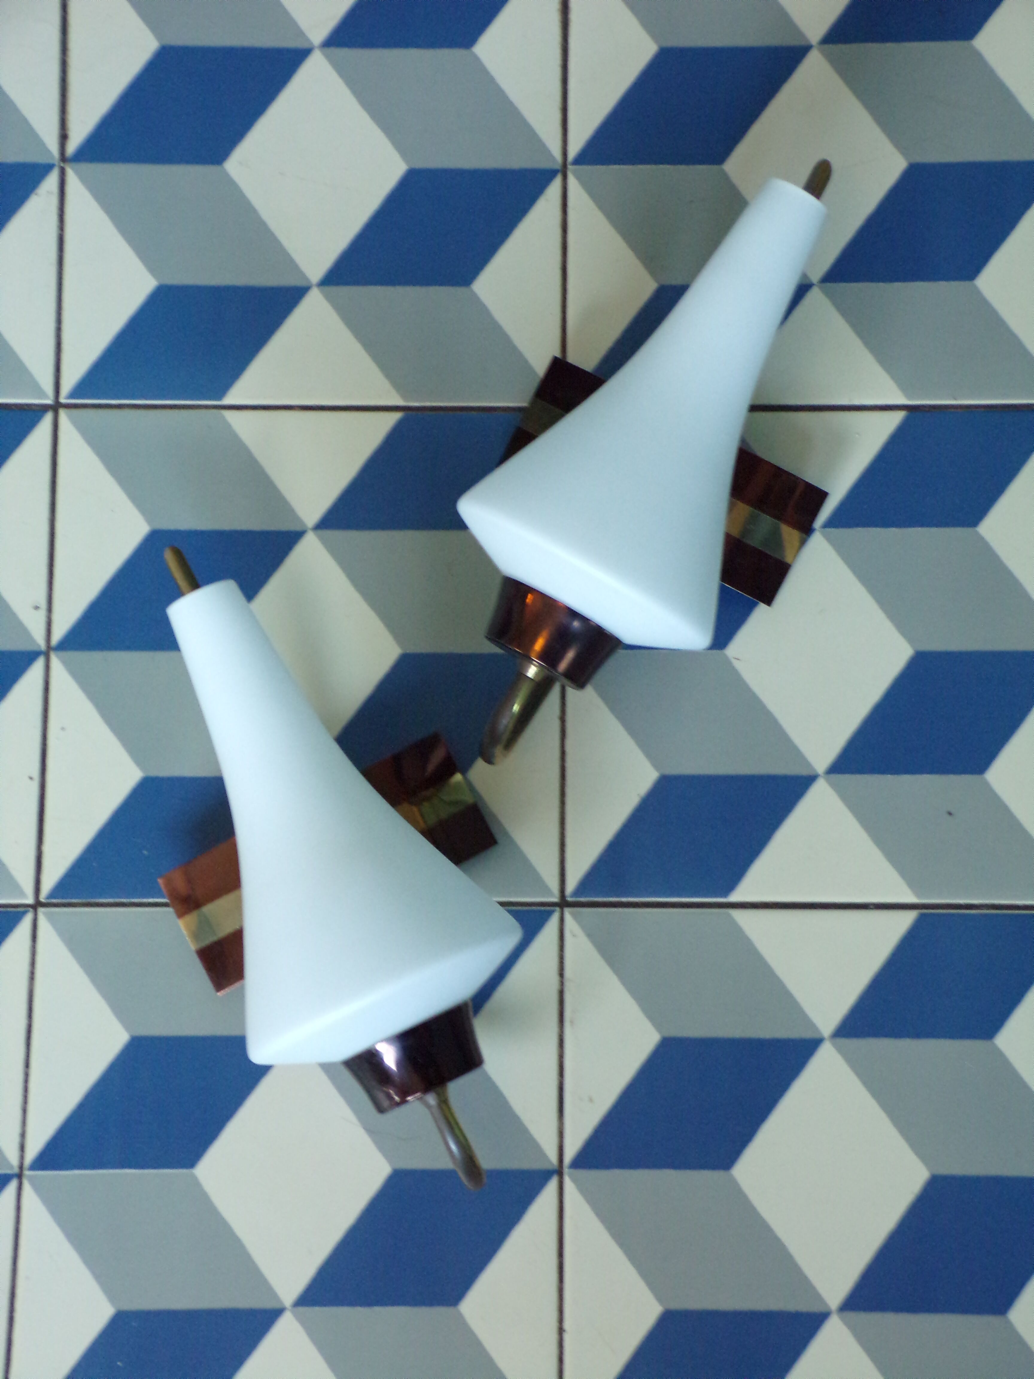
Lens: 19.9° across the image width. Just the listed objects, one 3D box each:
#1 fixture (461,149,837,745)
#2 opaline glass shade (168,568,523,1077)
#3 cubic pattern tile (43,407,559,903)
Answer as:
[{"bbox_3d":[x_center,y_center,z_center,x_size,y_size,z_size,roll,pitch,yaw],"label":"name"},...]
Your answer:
[{"bbox_3d":[0.054,-0.092,1.099,0.122,0.138,0.271,29,87,7],"label":"fixture"},{"bbox_3d":[-0.077,0.044,1.054,0.106,0.106,0.180,-25,84,-4],"label":"opaline glass shade"},{"bbox_3d":[-0.083,-0.015,1.162,0.200,0.010,0.200,0,78,1],"label":"cubic pattern tile"}]

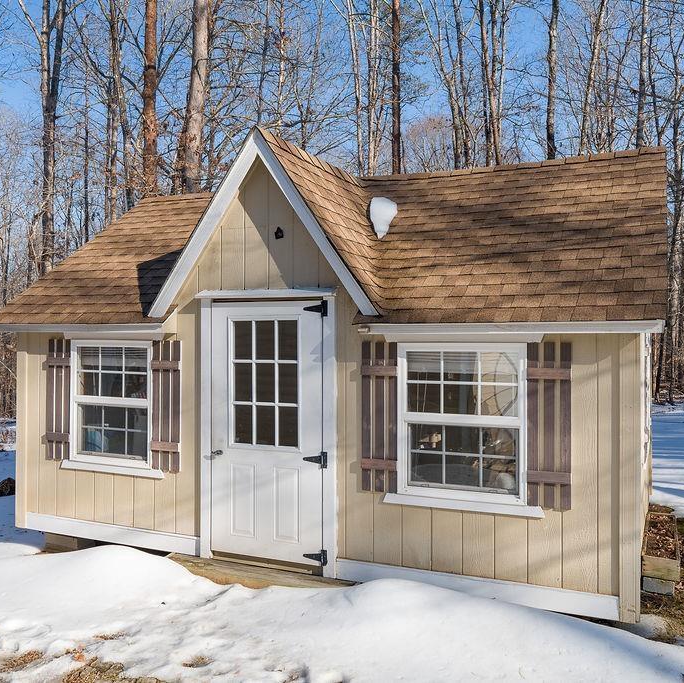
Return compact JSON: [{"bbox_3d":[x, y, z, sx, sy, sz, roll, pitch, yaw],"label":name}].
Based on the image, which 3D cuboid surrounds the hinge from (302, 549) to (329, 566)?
[{"bbox_3d":[-0.183,1.486,4.878,0.186,0.112,0.022,0,0,24],"label":"hinge"}]

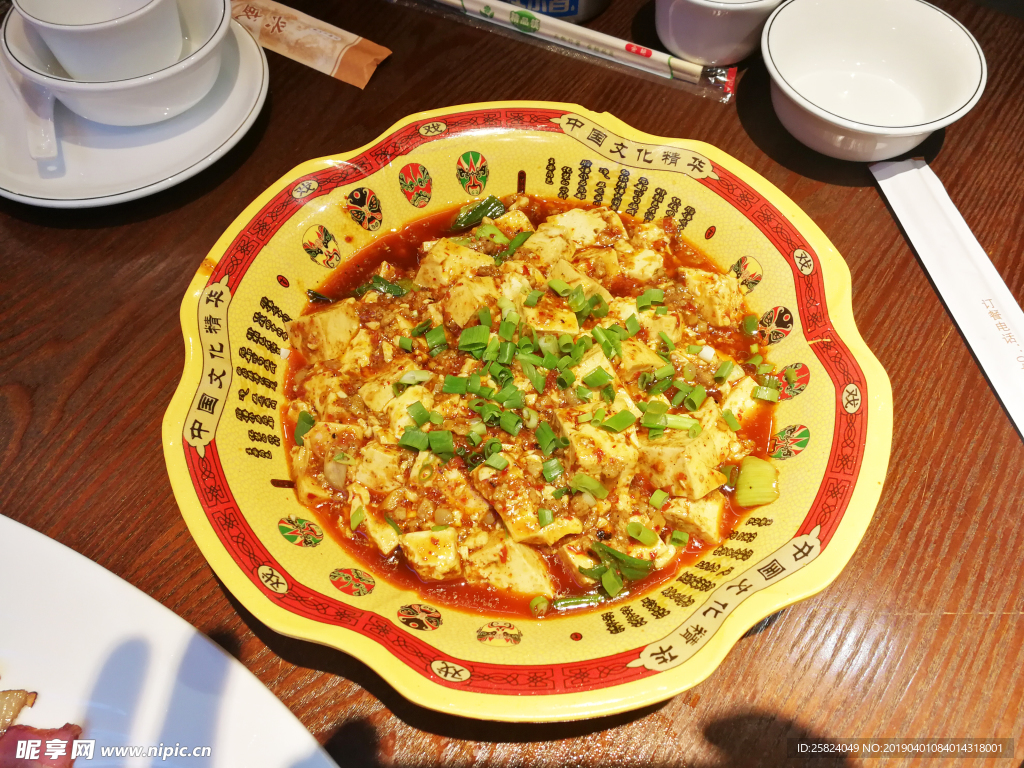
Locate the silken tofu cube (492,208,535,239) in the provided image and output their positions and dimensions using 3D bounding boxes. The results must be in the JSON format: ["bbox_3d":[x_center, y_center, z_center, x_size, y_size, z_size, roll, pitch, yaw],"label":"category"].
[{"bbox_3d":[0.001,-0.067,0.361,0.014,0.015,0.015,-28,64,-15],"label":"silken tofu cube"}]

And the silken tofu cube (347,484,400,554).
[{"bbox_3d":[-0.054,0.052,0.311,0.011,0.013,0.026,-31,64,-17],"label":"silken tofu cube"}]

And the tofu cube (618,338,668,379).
[{"bbox_3d":[0.051,-0.006,0.317,0.015,0.015,0.017,-9,43,-3],"label":"tofu cube"}]

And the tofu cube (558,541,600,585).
[{"bbox_3d":[0.027,0.063,0.287,0.013,0.015,0.014,-26,70,-19],"label":"tofu cube"}]

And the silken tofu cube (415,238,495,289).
[{"bbox_3d":[-0.026,-0.054,0.367,0.027,0.018,0.019,27,63,15],"label":"silken tofu cube"}]

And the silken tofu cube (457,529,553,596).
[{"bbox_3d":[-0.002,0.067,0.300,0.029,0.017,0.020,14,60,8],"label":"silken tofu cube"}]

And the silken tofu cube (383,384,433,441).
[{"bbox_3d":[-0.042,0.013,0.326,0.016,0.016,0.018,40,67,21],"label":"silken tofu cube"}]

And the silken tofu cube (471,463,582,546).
[{"bbox_3d":[0.005,0.042,0.291,0.025,0.015,0.026,-21,73,-14],"label":"silken tofu cube"}]

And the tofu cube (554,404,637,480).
[{"bbox_3d":[0.033,0.025,0.317,0.025,0.020,0.024,-16,60,-9],"label":"tofu cube"}]

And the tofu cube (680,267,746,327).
[{"bbox_3d":[0.088,-0.037,0.343,0.020,0.018,0.020,-10,25,-13],"label":"tofu cube"}]

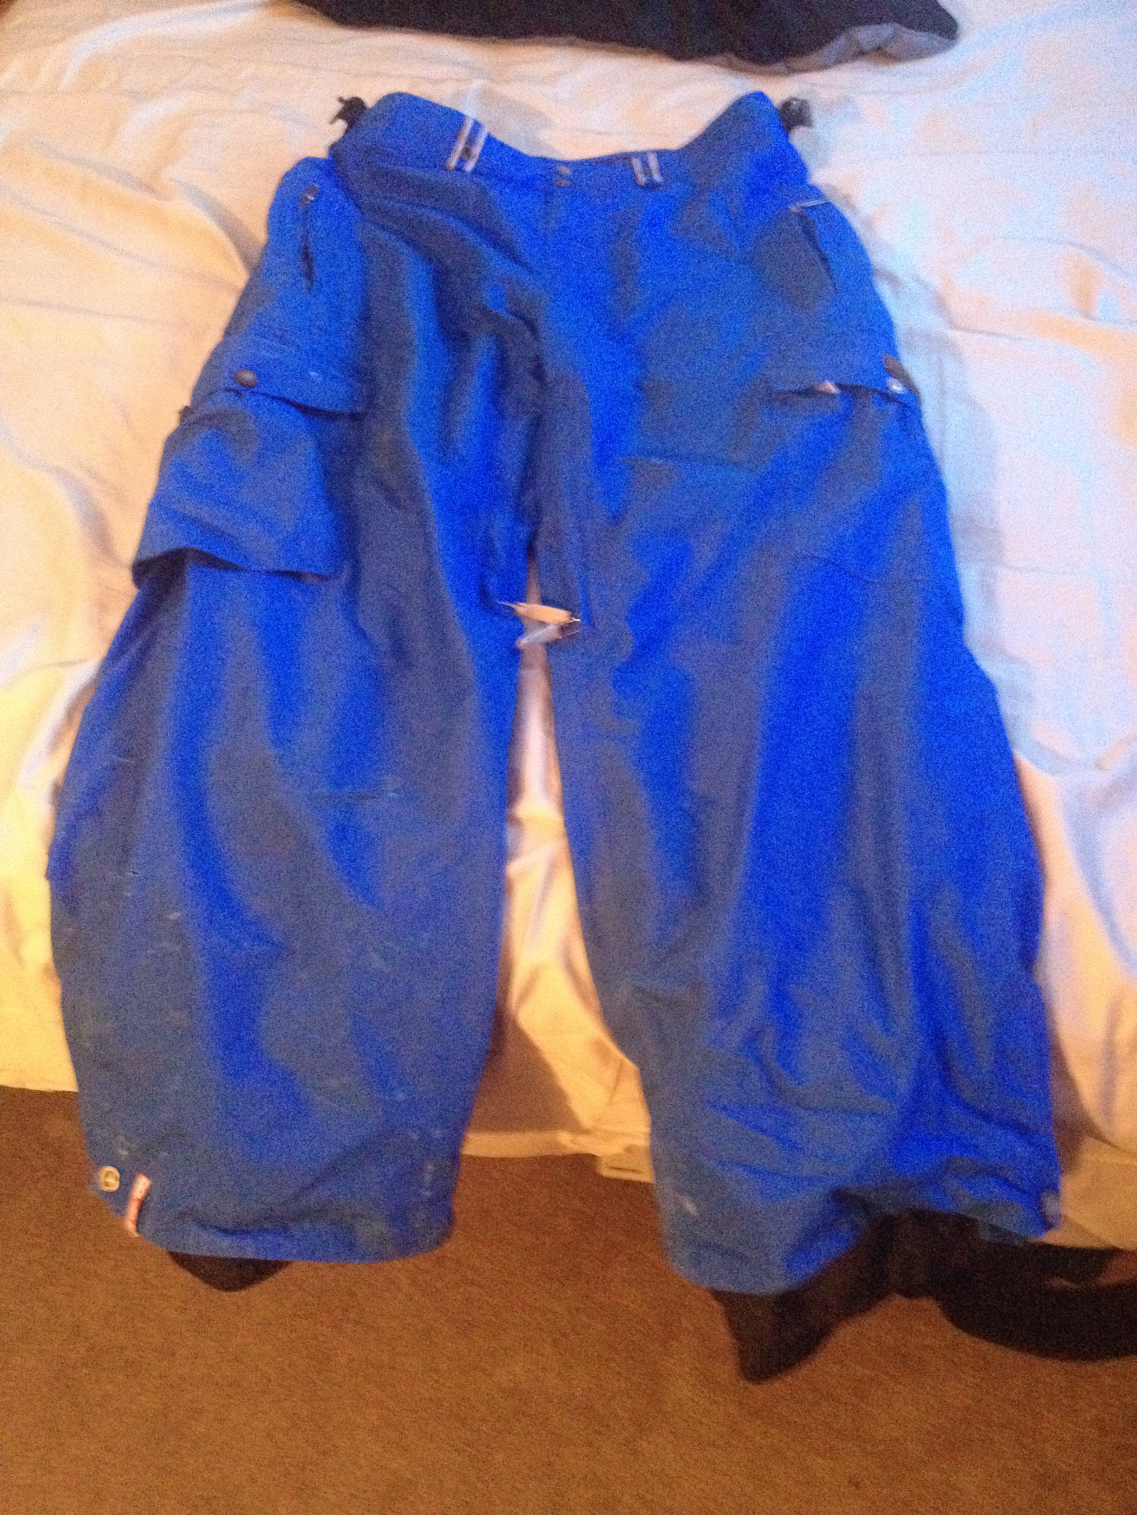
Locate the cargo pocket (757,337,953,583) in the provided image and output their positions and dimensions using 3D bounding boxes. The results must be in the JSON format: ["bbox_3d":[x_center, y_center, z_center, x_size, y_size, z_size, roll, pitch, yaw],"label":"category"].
[{"bbox_3d":[0.235,-0.237,1.249,0.155,0.050,0.210,4,64,-20],"label":"cargo pocket"}]

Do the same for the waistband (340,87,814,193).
[{"bbox_3d":[0.002,-0.562,1.399,0.420,0.070,0.085,0,66,0],"label":"waistband"}]

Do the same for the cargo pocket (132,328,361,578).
[{"bbox_3d":[-0.259,-0.243,1.252,0.175,0.060,0.210,-3,64,21],"label":"cargo pocket"}]

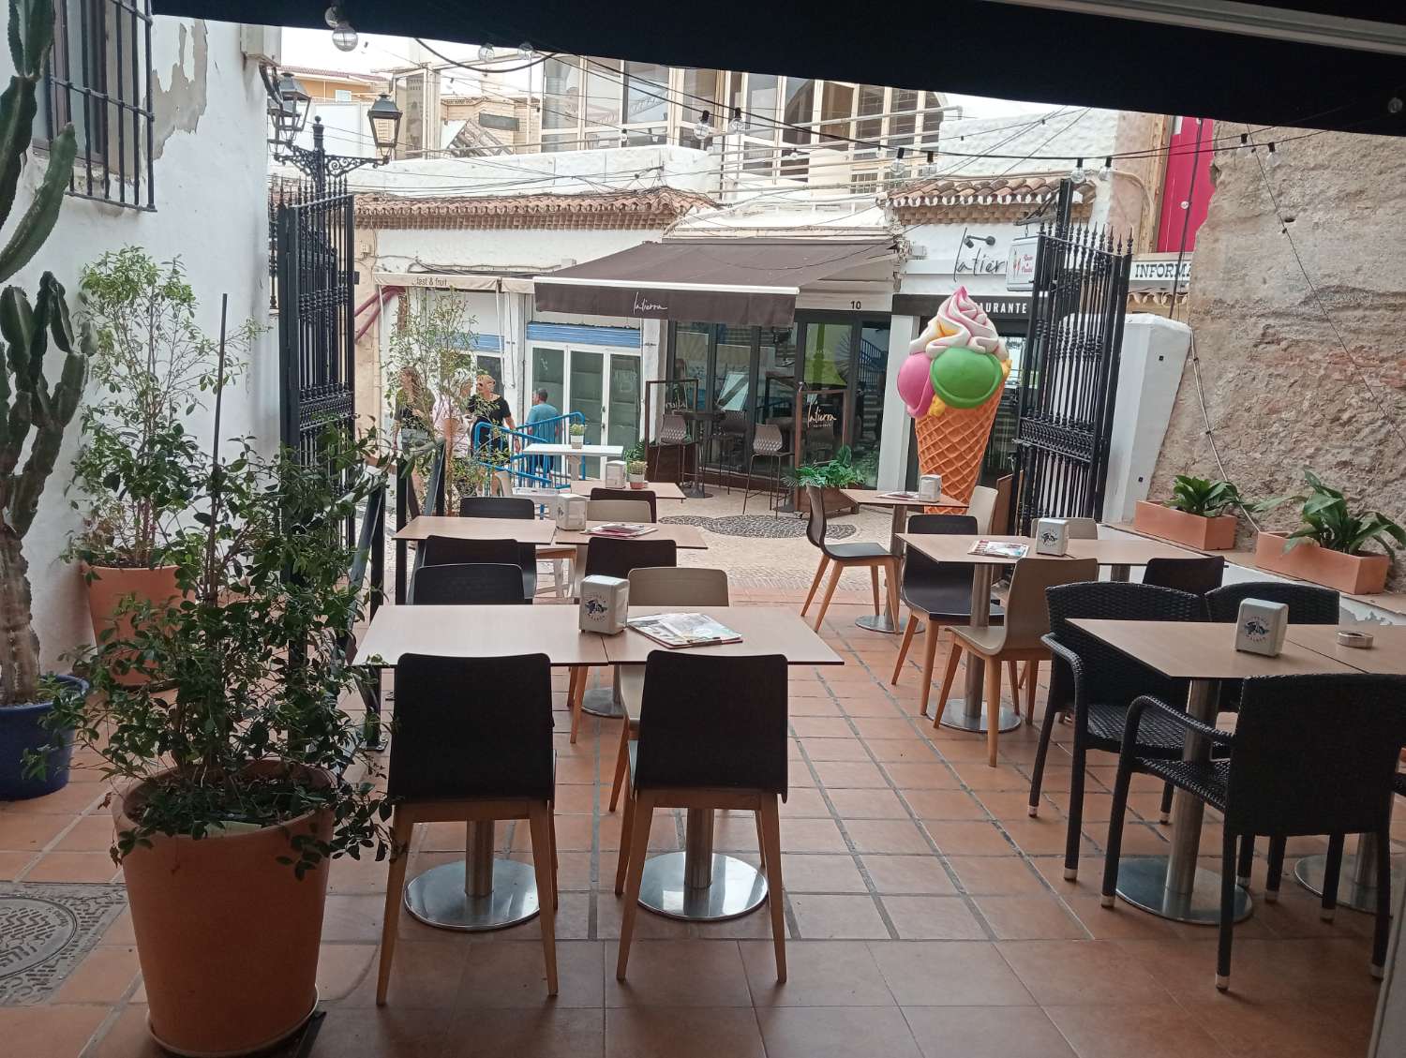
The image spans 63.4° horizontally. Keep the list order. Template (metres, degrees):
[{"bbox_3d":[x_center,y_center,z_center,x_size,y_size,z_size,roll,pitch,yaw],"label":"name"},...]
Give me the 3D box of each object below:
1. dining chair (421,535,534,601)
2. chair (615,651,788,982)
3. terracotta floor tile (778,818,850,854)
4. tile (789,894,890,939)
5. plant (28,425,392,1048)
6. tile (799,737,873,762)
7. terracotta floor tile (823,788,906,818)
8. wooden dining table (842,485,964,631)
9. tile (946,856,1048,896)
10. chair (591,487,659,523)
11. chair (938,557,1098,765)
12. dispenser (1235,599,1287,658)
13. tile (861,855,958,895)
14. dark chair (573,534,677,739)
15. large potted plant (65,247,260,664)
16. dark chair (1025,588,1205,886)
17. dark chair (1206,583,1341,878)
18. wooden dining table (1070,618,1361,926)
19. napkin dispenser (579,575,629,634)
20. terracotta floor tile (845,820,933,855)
[{"bbox_3d":[-0.858,0.392,4.356,0.440,0.820,0.480,2,9,-4],"label":"dining chair"},{"bbox_3d":[-0.010,0.661,2.940,0.435,0.815,0.500,2,9,-5],"label":"chair"},{"bbox_3d":[0.321,0.992,3.660,0.250,0.015,0.250,2,9,-6],"label":"terracotta floor tile"},{"bbox_3d":[0.371,1.069,3.133,0.250,0.012,0.250,2,9,-6],"label":"tile"},{"bbox_3d":[-1.055,0.434,2.449,0.740,1.310,0.680,2,9,-5],"label":"plant"},{"bbox_3d":[0.517,0.870,4.465,0.250,0.015,0.250,2,9,-6],"label":"tile"},{"bbox_3d":[0.567,0.953,3.924,0.245,0.015,0.253,2,9,-5],"label":"terracotta floor tile"},{"bbox_3d":[1.085,0.196,6.404,0.600,0.742,0.600,2,9,-5],"label":"wooden dining table"},{"bbox_3d":[0.888,1.058,3.458,0.250,0.015,0.250,2,9,-6],"label":"tile"},{"bbox_3d":[-0.422,0.164,5.873,0.435,0.815,0.500,2,9,-6],"label":"chair"},{"bbox_3d":[1.265,0.466,4.551,0.450,0.820,0.480,0,9,-15],"label":"chair"},{"bbox_3d":[1.591,0.280,3.242,0.105,0.140,0.088,10,12,36],"label":"dispenser"},{"bbox_3d":[0.615,1.037,3.404,0.245,0.010,0.242,2,10,-6],"label":"tile"},{"bbox_3d":[-0.300,0.389,4.527,0.435,0.815,0.500,2,9,-6],"label":"dark chair"},{"bbox_3d":[-2.264,-0.257,4.720,0.800,1.780,0.720,2,10,-6],"label":"large potted plant"},{"bbox_3d":[1.396,0.615,3.627,0.570,0.830,0.580,3,9,-2],"label":"dark chair"},{"bbox_3d":[1.974,0.630,3.699,0.560,0.830,0.540,1,9,-12],"label":"dark chair"},{"bbox_3d":[1.440,0.709,3.327,0.605,0.750,0.590,2,10,-9],"label":"wooden dining table"},{"bbox_3d":[-0.269,0.206,3.085,0.106,0.141,0.088,6,10,14],"label":"napkin dispenser"},{"bbox_3d":[0.593,0.995,3.664,0.245,0.015,0.253,2,9,-5],"label":"terracotta floor tile"}]

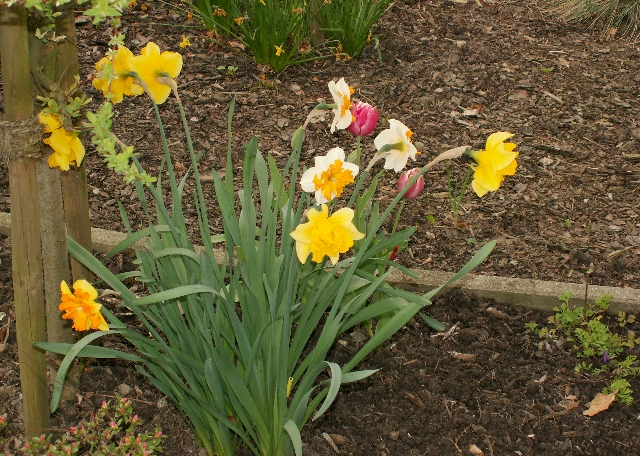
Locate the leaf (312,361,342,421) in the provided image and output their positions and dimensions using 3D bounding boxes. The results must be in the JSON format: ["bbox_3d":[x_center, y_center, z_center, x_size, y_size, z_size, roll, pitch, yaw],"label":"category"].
[{"bbox_3d":[0.010,0.211,1.680,0.039,0.075,0.035,0,20,0],"label":"leaf"}]

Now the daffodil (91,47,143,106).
[{"bbox_3d":[-0.269,-0.203,1.720,0.070,0.076,0.050,-13,21,-32],"label":"daffodil"}]

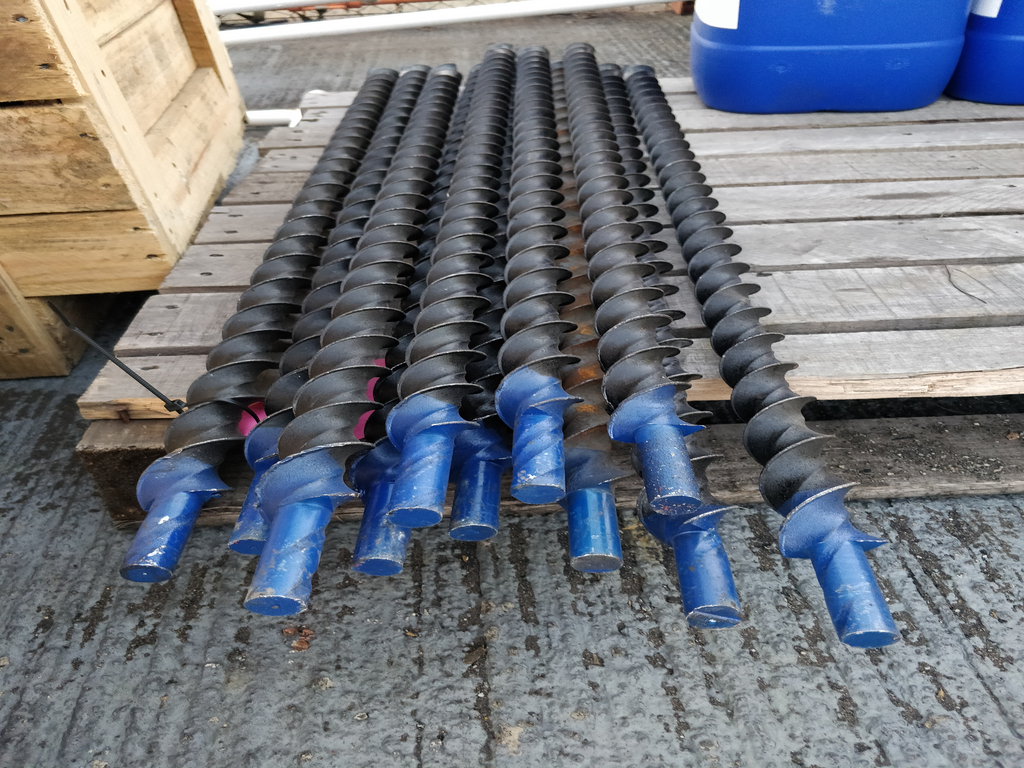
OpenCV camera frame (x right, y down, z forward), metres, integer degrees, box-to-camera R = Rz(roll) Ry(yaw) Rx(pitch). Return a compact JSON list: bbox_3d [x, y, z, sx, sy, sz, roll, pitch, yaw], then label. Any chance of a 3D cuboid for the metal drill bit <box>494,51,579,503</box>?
[{"bbox_3d":[0.030,-0.253,0.900,0.068,0.068,1.030,-1,40,2],"label":"metal drill bit"}]

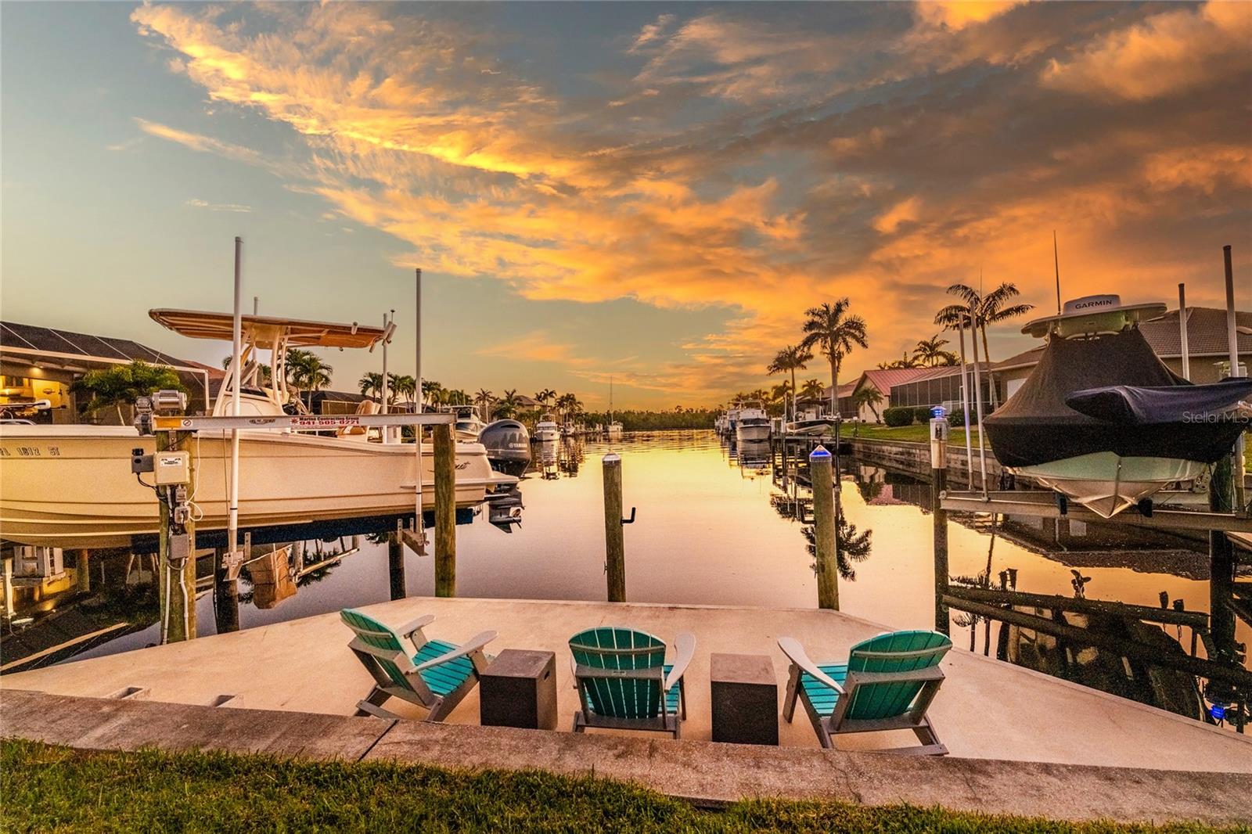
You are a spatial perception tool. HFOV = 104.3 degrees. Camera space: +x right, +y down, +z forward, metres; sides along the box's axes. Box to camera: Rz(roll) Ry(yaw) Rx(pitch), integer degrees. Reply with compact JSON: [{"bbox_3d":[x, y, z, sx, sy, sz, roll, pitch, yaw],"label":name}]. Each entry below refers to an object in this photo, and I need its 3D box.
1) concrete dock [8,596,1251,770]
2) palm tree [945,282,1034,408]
[{"bbox_3d":[-0.661,2.207,4.020,11.289,0.200,3.117,-1,-1,8],"label":"concrete dock"},{"bbox_3d":[21.360,-3.582,29.000,5.000,8.678,5.000,-1,-1,0],"label":"palm tree"}]

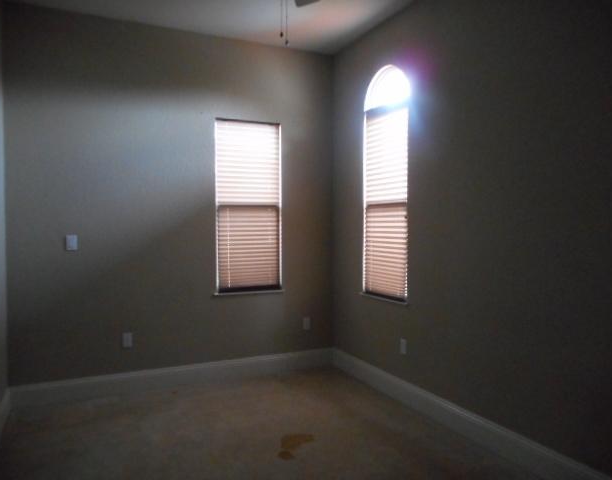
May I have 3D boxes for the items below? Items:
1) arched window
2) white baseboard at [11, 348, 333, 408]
[{"bbox_3d":[0.655,-0.459,3.760,0.090,1.855,0.625,-1,1,-25],"label":"arched window"},{"bbox_3d":[-0.953,1.159,3.981,2.725,0.176,0.017,-1,1,-25],"label":"white baseboard"}]

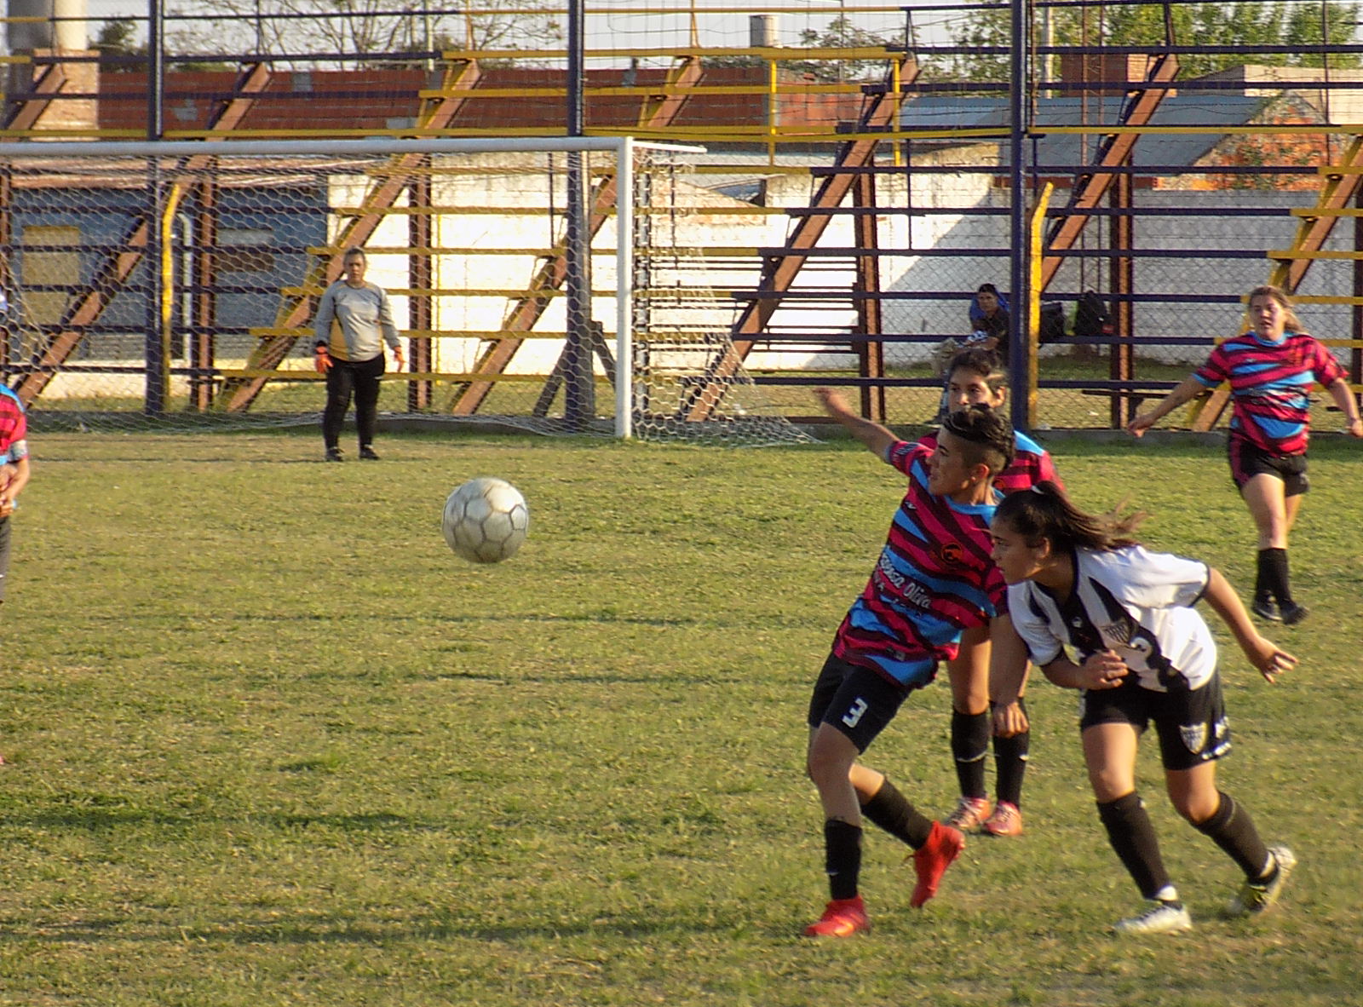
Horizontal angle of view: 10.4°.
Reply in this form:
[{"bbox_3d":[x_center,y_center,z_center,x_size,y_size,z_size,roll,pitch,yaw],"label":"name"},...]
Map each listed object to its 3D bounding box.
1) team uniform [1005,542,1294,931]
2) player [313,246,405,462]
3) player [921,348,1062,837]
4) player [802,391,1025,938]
[{"bbox_3d":[1.384,0.689,22.100,0.820,1.148,0.620,-2,3,-42],"label":"team uniform"},{"bbox_3d":[-2.484,-1.154,57.700,0.680,1.659,0.400,0,3,-5],"label":"player"},{"bbox_3d":[1.048,0.302,25.300,0.500,1.653,0.380,1,3,15],"label":"player"},{"bbox_3d":[0.681,0.474,22.000,0.660,1.610,0.750,-3,4,-45],"label":"player"}]

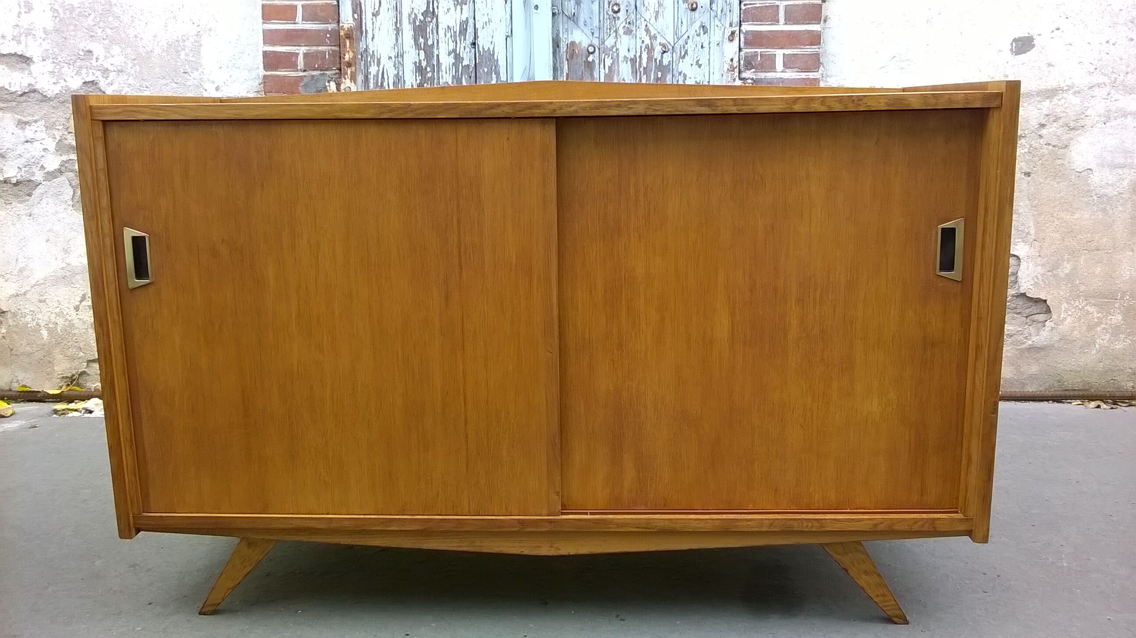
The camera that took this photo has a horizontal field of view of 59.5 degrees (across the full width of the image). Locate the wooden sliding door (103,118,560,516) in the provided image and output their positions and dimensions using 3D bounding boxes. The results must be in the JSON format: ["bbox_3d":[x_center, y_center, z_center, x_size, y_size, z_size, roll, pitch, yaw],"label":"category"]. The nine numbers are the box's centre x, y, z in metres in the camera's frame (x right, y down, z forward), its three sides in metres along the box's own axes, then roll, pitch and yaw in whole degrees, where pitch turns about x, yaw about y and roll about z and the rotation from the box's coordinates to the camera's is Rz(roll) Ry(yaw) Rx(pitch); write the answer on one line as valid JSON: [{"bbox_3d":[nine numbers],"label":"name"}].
[{"bbox_3d":[-0.347,0.007,1.518,0.668,0.619,0.020,0,11,3],"label":"wooden sliding door"}]

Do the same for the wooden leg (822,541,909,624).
[{"bbox_3d":[0.476,0.409,1.577,0.052,0.191,0.033,-37,8,9],"label":"wooden leg"}]

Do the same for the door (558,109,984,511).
[{"bbox_3d":[0.285,0.000,1.510,0.637,0.619,0.020,0,11,3],"label":"door"}]

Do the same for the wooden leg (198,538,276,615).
[{"bbox_3d":[-0.539,0.410,1.621,0.052,0.187,0.033,36,11,-5],"label":"wooden leg"}]

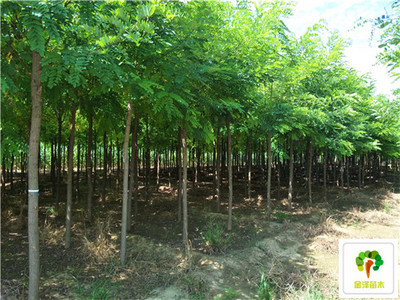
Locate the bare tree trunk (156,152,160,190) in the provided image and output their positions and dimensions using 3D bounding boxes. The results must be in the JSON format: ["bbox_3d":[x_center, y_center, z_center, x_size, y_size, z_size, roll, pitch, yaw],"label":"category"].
[{"bbox_3d":[-1.683,0.872,11.253,0.070,1.541,0.070,1,-1,0],"label":"bare tree trunk"}]

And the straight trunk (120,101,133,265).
[{"bbox_3d":[-1.055,0.461,4.004,0.085,2.354,0.085,2,-2,0],"label":"straight trunk"}]

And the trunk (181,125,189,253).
[{"bbox_3d":[-0.241,0.633,4.584,0.080,2.050,0.080,-1,-2,0],"label":"trunk"}]

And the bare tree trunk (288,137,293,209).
[{"bbox_3d":[2.427,0.616,7.441,0.070,1.956,0.070,1,-1,0],"label":"bare tree trunk"}]

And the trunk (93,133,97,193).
[{"bbox_3d":[-4.793,0.566,12.659,0.085,2.736,0.085,0,-2,0],"label":"trunk"}]

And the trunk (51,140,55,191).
[{"bbox_3d":[-5.323,0.605,10.037,0.080,2.043,0.080,-1,-1,0],"label":"trunk"}]

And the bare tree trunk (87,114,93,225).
[{"bbox_3d":[-2.624,0.435,6.651,0.090,2.586,0.090,0,-2,0],"label":"bare tree trunk"}]

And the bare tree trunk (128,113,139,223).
[{"bbox_3d":[-1.313,0.395,5.489,0.085,2.353,0.085,3,-1,0],"label":"bare tree trunk"}]

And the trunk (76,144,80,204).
[{"bbox_3d":[-3.715,0.689,8.501,0.070,1.837,0.070,0,-1,0],"label":"trunk"}]

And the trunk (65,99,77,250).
[{"bbox_3d":[-2.031,0.403,4.393,0.085,2.309,0.085,3,-1,0],"label":"trunk"}]

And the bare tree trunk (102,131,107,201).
[{"bbox_3d":[-3.500,0.564,10.195,0.090,2.570,0.090,0,-2,0],"label":"bare tree trunk"}]

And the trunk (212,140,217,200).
[{"bbox_3d":[0.469,0.625,8.679,0.070,1.970,0.070,-2,-1,0],"label":"trunk"}]

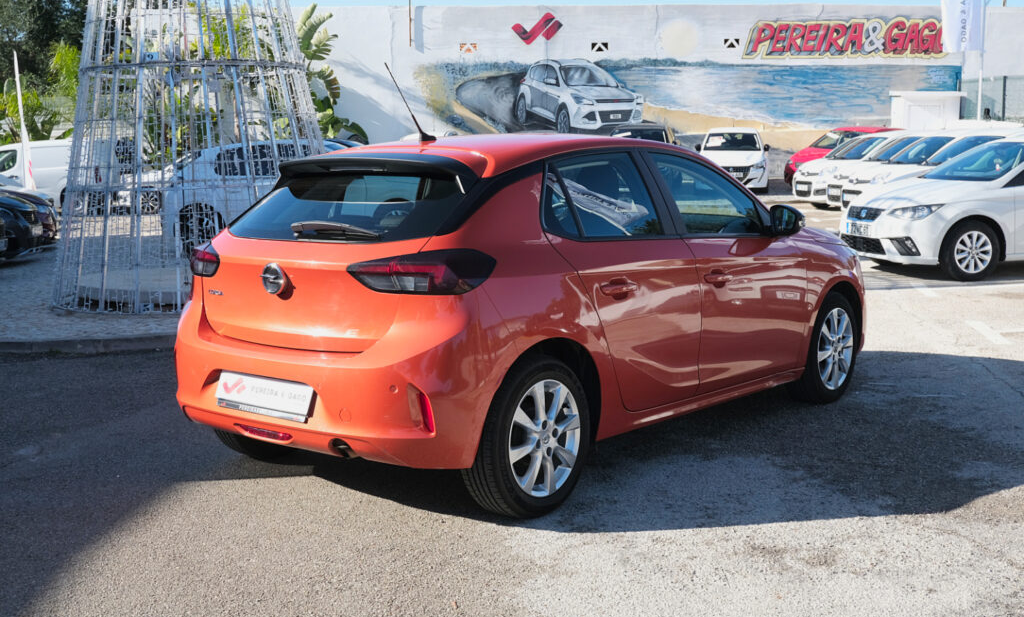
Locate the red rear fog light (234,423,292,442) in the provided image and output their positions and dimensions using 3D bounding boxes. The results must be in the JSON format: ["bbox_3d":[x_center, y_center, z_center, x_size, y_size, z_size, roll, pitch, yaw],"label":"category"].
[{"bbox_3d":[-0.920,0.453,4.412,0.330,0.055,0.050,5,9,39],"label":"red rear fog light"}]

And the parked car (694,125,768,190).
[{"bbox_3d":[5.374,-3.599,29.000,1.770,1.470,4.060,1,7,12],"label":"parked car"}]

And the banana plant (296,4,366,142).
[{"bbox_3d":[-4.954,-5.385,31.621,2.100,5.050,1.900,-1,7,0],"label":"banana plant"}]

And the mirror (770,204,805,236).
[{"bbox_3d":[1.283,-0.415,5.611,0.200,0.155,0.140,6,10,38],"label":"mirror"}]

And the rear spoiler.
[{"bbox_3d":[-0.577,-0.537,4.683,1.090,0.145,0.260,6,10,38],"label":"rear spoiler"}]

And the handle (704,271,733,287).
[{"bbox_3d":[0.909,-0.136,5.268,0.050,0.048,0.235,5,9,39],"label":"handle"}]

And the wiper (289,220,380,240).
[{"bbox_3d":[-0.653,-0.282,4.353,0.430,0.065,0.065,4,8,32],"label":"wiper"}]

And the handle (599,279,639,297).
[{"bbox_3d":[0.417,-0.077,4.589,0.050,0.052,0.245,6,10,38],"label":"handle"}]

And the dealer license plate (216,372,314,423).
[{"bbox_3d":[-0.926,0.327,4.423,0.525,0.137,0.020,5,-11,39],"label":"dealer license plate"}]

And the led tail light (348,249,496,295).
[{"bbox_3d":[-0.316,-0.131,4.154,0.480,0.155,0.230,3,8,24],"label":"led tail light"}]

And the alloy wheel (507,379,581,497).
[{"bbox_3d":[0.069,0.469,4.408,0.150,0.445,0.445,6,10,38],"label":"alloy wheel"}]

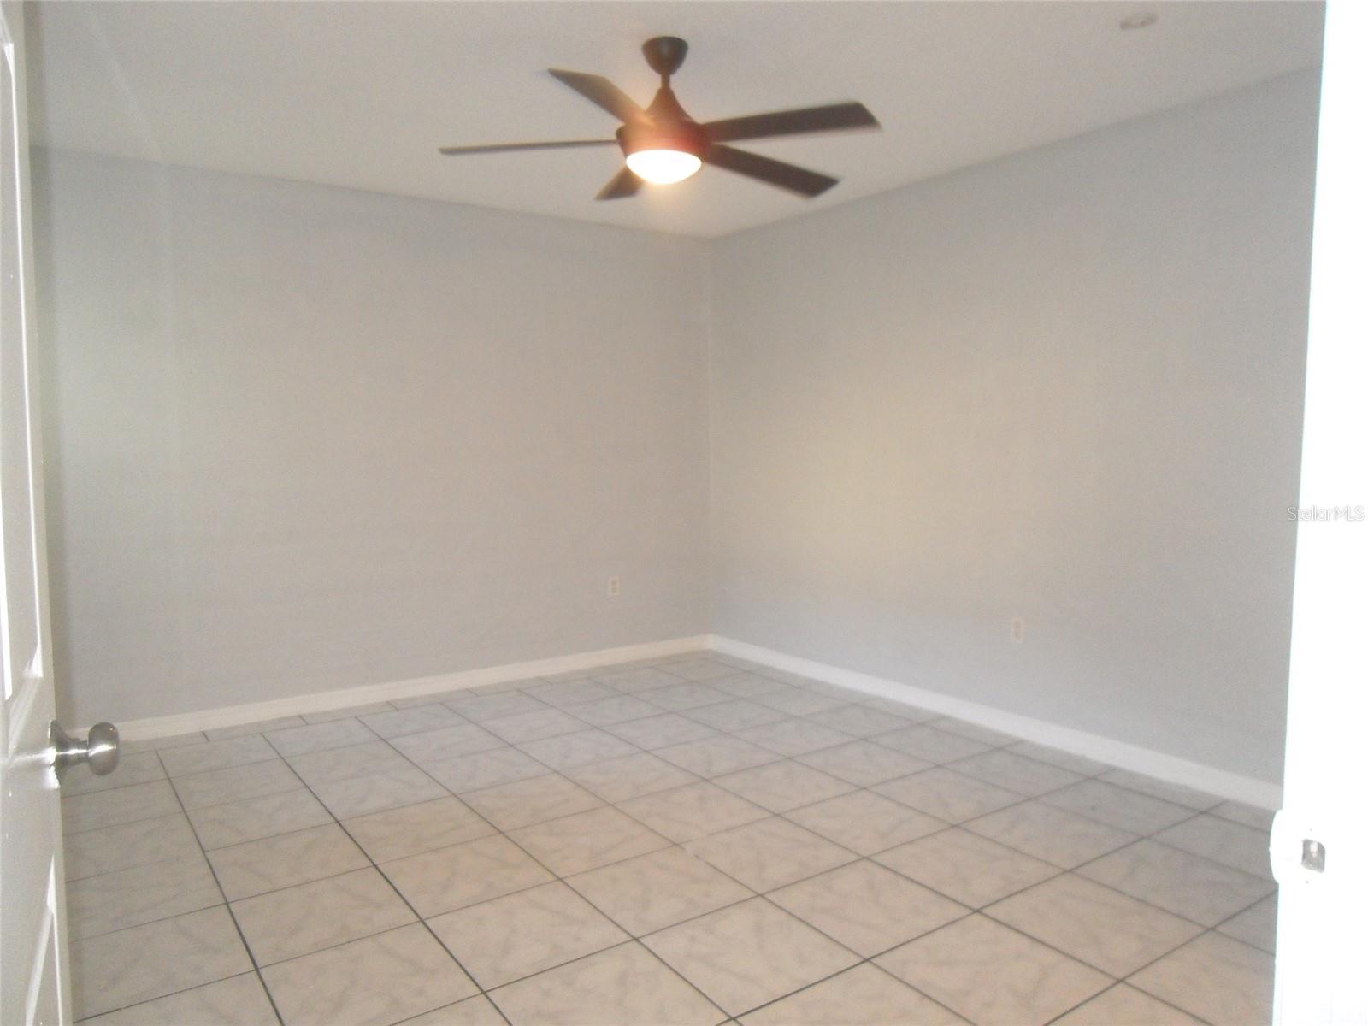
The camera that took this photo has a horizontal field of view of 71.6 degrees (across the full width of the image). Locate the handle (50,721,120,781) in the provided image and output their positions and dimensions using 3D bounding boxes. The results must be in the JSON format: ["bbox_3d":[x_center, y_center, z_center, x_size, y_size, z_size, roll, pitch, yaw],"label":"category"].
[{"bbox_3d":[-0.619,0.246,0.984,0.057,0.064,0.064,-3,5,-29],"label":"handle"}]

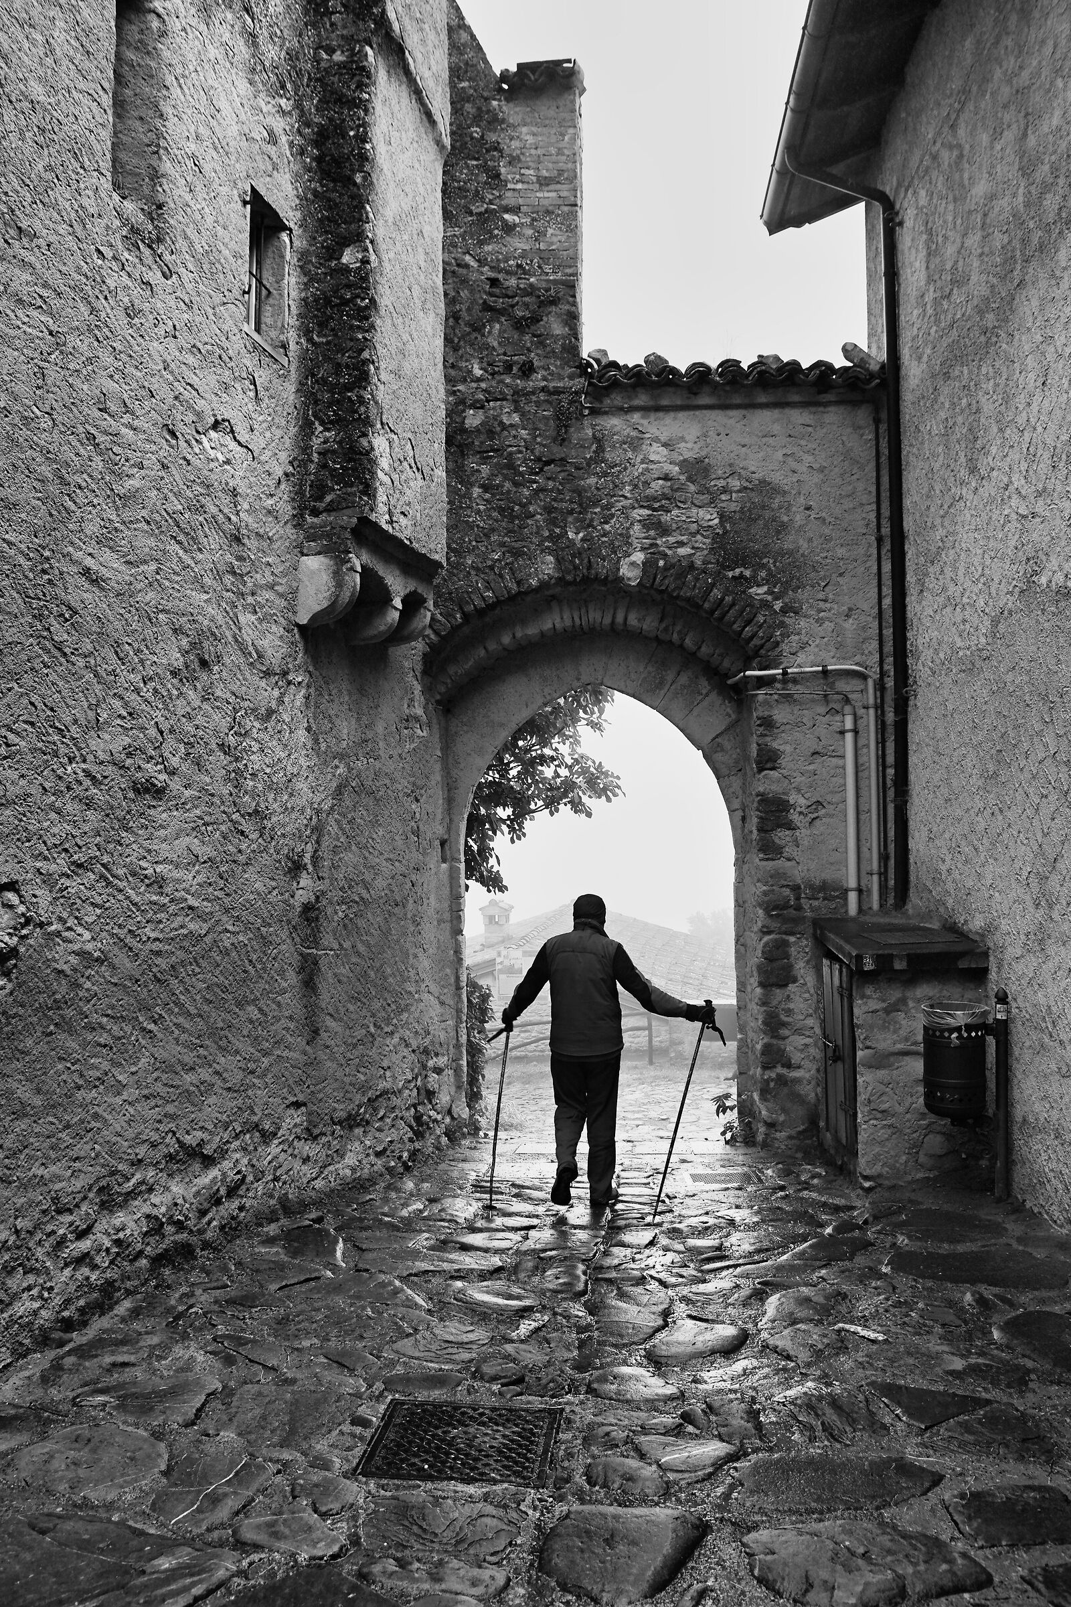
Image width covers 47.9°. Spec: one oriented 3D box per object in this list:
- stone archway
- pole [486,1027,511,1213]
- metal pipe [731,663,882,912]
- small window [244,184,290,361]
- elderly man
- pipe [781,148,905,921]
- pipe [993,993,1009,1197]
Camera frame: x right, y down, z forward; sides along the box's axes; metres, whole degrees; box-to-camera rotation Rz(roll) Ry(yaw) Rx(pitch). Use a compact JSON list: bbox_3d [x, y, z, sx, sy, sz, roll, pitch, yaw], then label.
[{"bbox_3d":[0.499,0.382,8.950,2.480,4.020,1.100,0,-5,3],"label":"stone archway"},{"bbox_3d":[-0.192,1.667,6.524,0.070,1.075,0.080,5,-20,0],"label":"pole"},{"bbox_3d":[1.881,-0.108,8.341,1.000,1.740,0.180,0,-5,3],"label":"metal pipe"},{"bbox_3d":[-1.513,-2.875,6.612,0.150,0.800,0.450,-1,-5,16],"label":"small window"},{"bbox_3d":[0.417,1.350,6.708,1.170,1.700,0.600,0,-5,2],"label":"elderly man"},{"bbox_3d":[2.200,-2.030,8.519,0.780,5.500,0.140,0,-5,3],"label":"pipe"},{"bbox_3d":[2.595,1.601,6.706,0.080,1.200,0.080,0,-5,0],"label":"pipe"}]

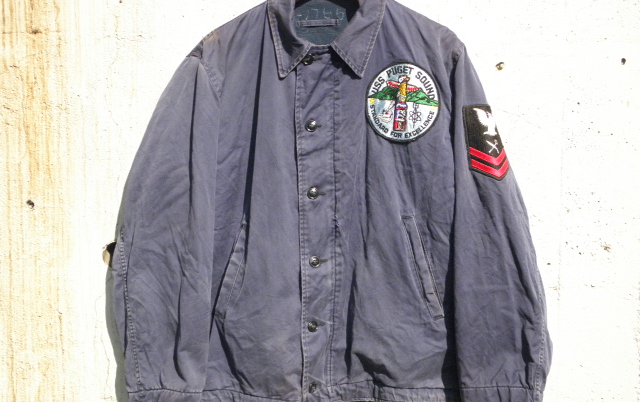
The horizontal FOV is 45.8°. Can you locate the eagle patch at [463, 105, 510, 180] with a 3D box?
[{"bbox_3d":[0.268,-0.094,1.215,0.075,0.116,0.018,10,0,-36],"label":"eagle patch"}]

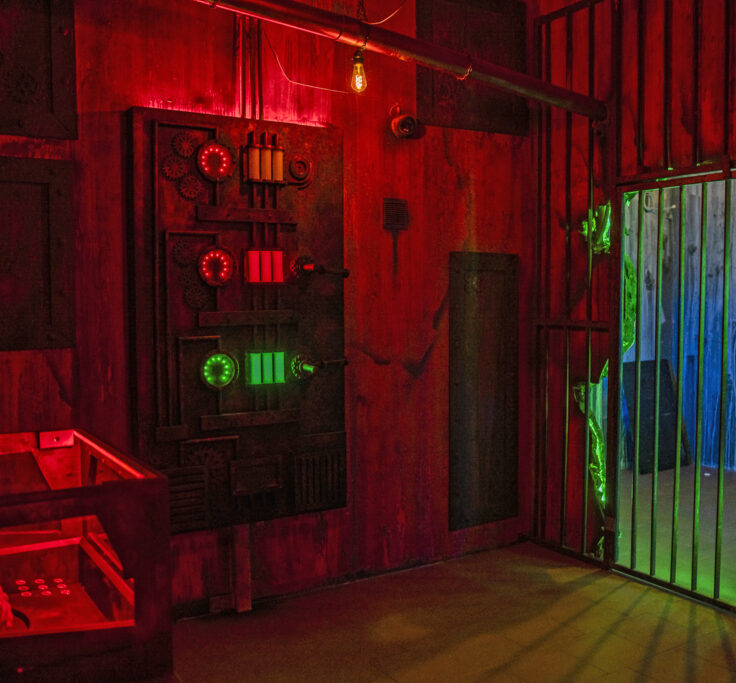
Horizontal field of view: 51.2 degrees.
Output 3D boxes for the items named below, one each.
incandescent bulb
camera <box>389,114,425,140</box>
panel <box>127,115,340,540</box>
[{"bbox_3d":[-0.036,-1.075,3.050,0.064,0.174,0.064,0,3,0],"label":"incandescent bulb"},{"bbox_3d":[0.193,-1.145,4.108,0.120,0.120,0.110,-2,12,-29],"label":"camera"},{"bbox_3d":[-0.585,-0.089,3.706,1.036,1.924,0.155,-2,4,-29],"label":"panel"}]

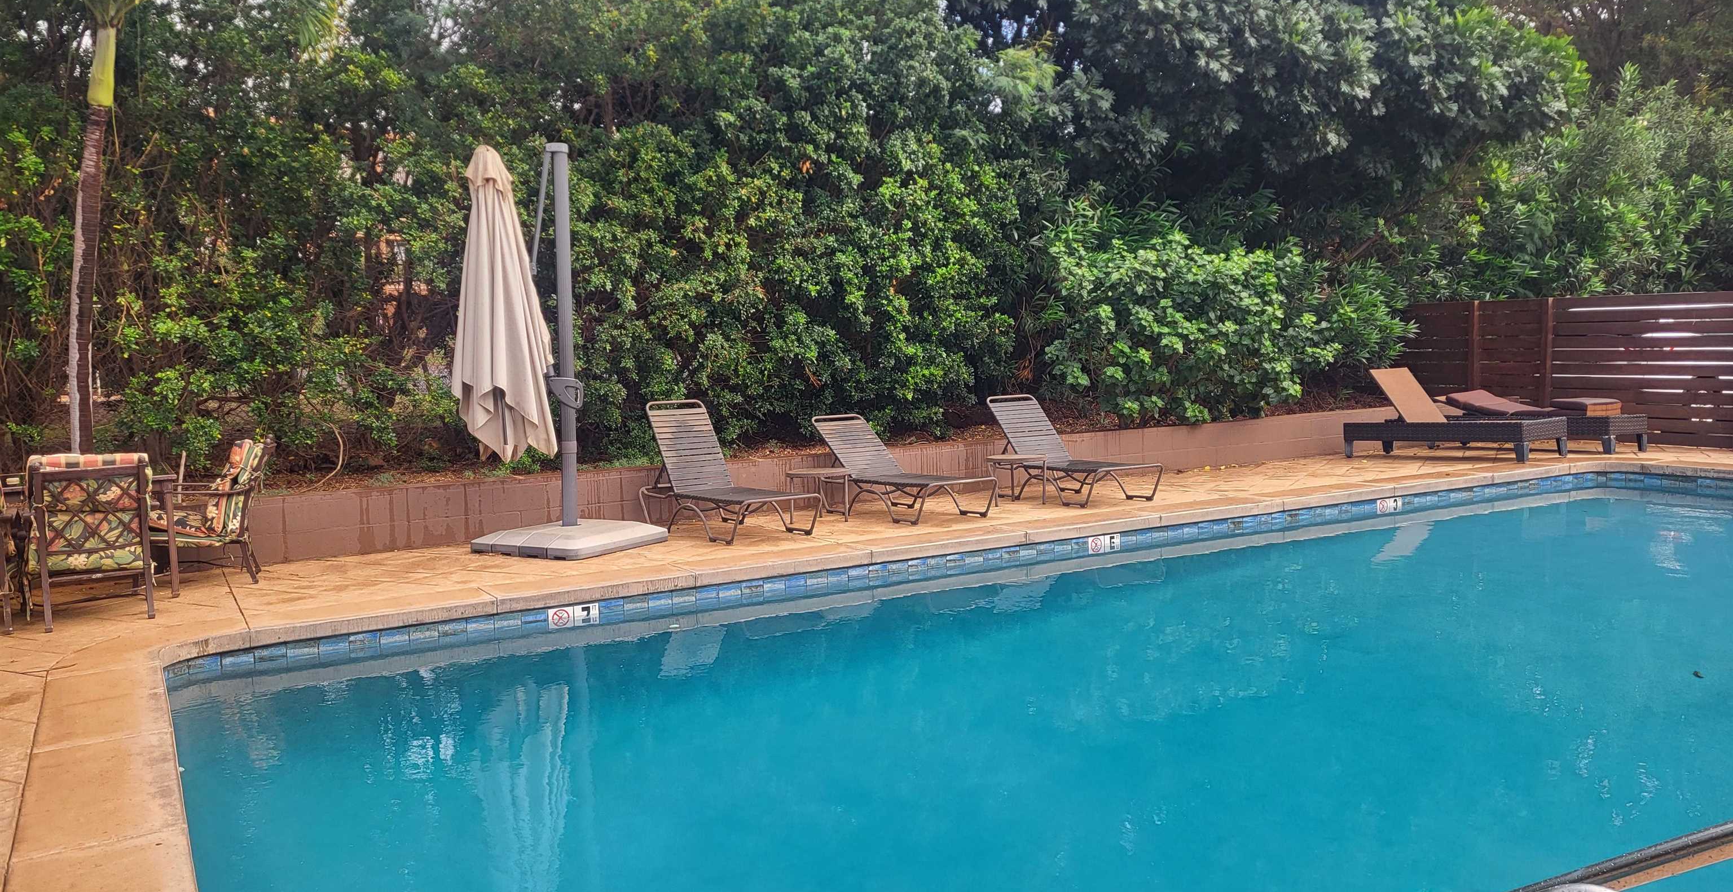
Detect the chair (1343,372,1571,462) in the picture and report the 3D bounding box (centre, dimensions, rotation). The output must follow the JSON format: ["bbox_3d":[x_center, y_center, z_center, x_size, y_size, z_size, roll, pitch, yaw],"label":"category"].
[{"bbox_3d":[5.867,-0.318,13.062,0.704,0.882,1.953,-5,6,-32],"label":"chair"}]

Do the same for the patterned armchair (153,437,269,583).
[{"bbox_3d":[-4.075,0.412,8.104,0.657,0.910,0.598,-4,6,-24],"label":"patterned armchair"}]

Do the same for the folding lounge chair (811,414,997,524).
[{"bbox_3d":[0.241,0.160,10.339,0.647,0.764,1.882,-5,6,-30],"label":"folding lounge chair"}]

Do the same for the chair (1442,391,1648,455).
[{"bbox_3d":[6.927,-0.248,13.532,0.704,0.588,1.953,-5,6,-33],"label":"chair"}]

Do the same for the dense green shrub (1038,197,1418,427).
[{"bbox_3d":[3.883,-1.467,14.113,3.920,2.195,1.862,-4,6,-29],"label":"dense green shrub"}]

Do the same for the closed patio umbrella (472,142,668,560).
[{"bbox_3d":[-2.086,-0.666,8.902,0.960,2.754,0.960,2,7,38],"label":"closed patio umbrella"}]

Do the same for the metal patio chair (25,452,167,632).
[{"bbox_3d":[-4.198,0.491,7.061,0.598,0.884,0.627,-6,7,-40],"label":"metal patio chair"}]

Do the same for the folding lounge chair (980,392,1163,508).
[{"bbox_3d":[1.687,0.013,10.949,0.647,0.853,1.891,-4,6,-22],"label":"folding lounge chair"}]

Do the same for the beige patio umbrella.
[{"bbox_3d":[-2.440,-0.939,8.773,0.666,2.068,0.666,-3,5,-15],"label":"beige patio umbrella"}]

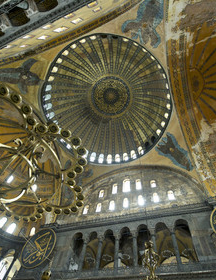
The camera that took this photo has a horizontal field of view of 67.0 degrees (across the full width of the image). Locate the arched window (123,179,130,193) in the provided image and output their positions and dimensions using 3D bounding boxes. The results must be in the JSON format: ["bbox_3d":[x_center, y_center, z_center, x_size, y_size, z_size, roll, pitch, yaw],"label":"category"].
[{"bbox_3d":[4.582,11.345,40.651,1.785,4.284,0.408,-16,-63,15],"label":"arched window"}]

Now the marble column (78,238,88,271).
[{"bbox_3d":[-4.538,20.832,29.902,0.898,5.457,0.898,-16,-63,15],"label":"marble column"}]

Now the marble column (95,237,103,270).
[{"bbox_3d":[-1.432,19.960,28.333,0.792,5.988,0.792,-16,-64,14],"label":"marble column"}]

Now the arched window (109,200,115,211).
[{"bbox_3d":[0.930,14.818,37.102,1.275,2.601,0.408,-16,-63,15],"label":"arched window"}]

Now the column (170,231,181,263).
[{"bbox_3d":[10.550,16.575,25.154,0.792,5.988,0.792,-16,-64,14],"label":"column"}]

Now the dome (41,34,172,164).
[{"bbox_3d":[-0.241,-10.490,46.259,32.538,15.810,32.538,3,-60,5],"label":"dome"}]

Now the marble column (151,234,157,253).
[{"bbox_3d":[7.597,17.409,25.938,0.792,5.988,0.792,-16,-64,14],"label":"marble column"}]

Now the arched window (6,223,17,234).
[{"bbox_3d":[-24.051,22.150,40.983,1.320,2.537,0.355,36,-64,-13],"label":"arched window"}]

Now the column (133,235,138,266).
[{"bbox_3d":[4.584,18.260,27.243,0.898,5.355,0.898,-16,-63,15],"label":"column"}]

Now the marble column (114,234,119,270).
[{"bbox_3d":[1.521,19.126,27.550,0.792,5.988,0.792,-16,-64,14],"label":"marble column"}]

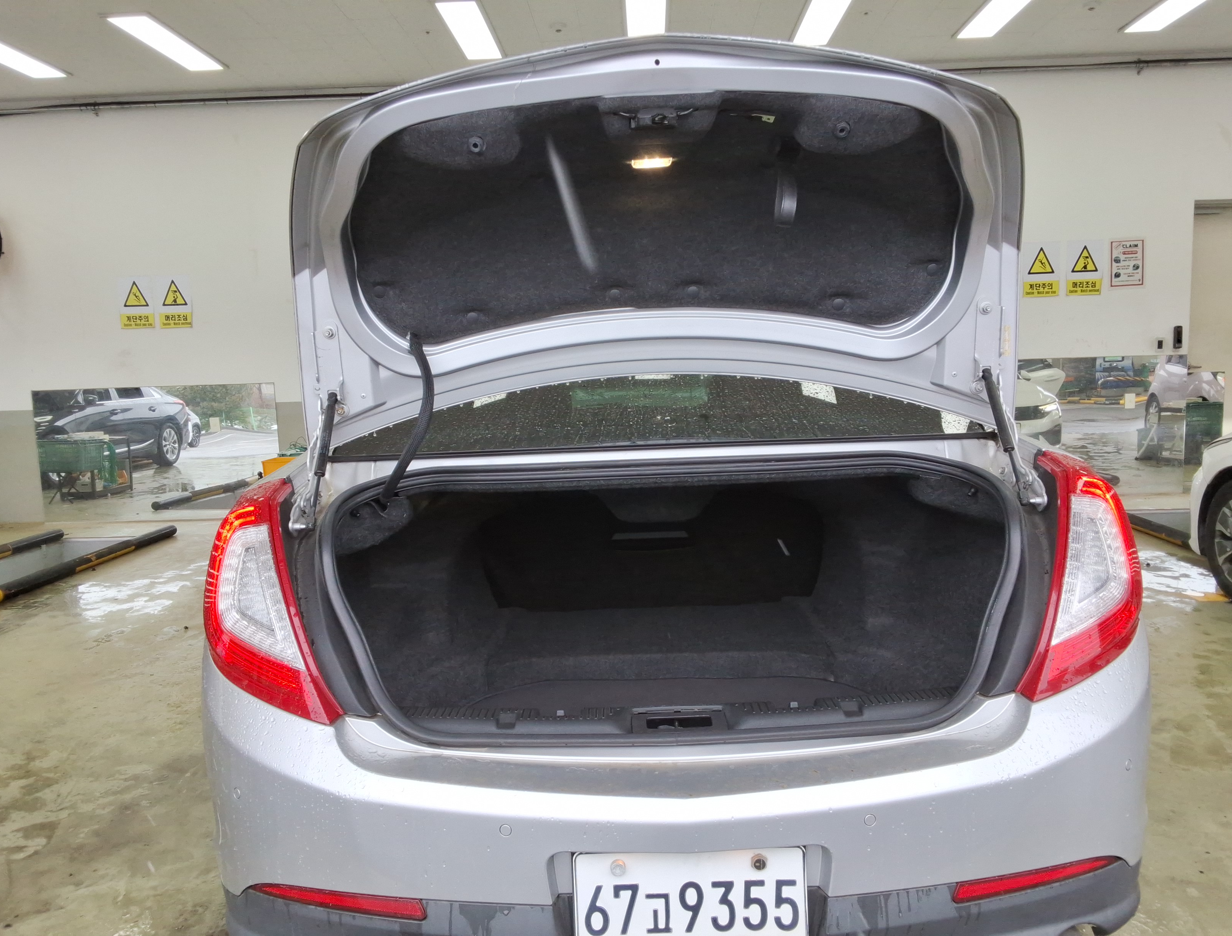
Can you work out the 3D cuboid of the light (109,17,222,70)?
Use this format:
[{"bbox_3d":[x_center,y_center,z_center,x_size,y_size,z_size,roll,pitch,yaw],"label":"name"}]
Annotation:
[{"bbox_3d":[-3.151,-3.012,7.159,0.280,0.060,1.220,-2,6,2],"label":"light"}]

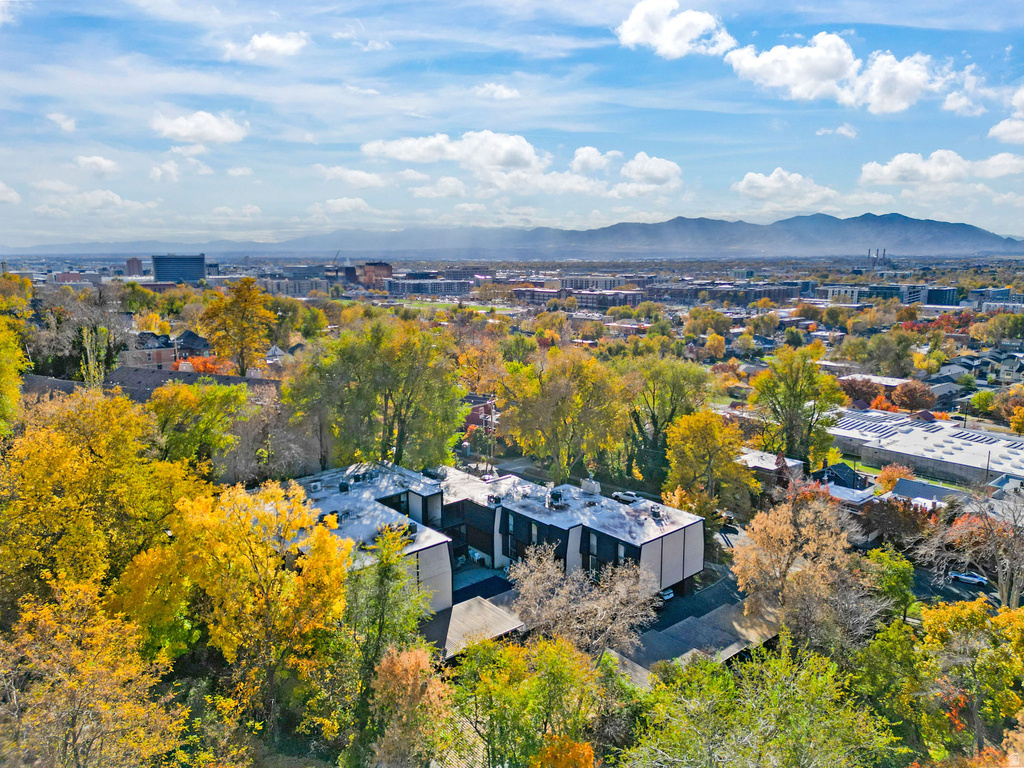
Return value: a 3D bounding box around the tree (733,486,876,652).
[{"bbox_3d":[30.810,18.395,74.787,14.713,14.569,13.242,0,10,0],"label":"tree"}]

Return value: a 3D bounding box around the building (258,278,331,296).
[{"bbox_3d":[-267.127,-117.021,870.000,80.000,21.000,26.000,-9,14,-42],"label":"building"}]

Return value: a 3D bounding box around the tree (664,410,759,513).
[{"bbox_3d":[28.551,11.328,101.610,13.453,14.847,12.780,0,10,0],"label":"tree"}]

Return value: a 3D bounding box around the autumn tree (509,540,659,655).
[{"bbox_3d":[6.518,20.414,63.832,13.306,12.127,11.975,0,10,0],"label":"autumn tree"}]

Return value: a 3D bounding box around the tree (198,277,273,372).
[{"bbox_3d":[-58.780,-11.950,152.030,15.850,21.890,15.850,0,11,0],"label":"tree"}]

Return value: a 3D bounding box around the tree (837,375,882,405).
[{"bbox_3d":[124.190,2.340,253.000,15.680,11.620,15.680,0,11,0],"label":"tree"}]

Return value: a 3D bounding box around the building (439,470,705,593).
[{"bbox_3d":[4.810,17.500,87.180,16.500,7.800,33.800,-9,14,-40],"label":"building"}]

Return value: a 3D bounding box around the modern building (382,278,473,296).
[{"bbox_3d":[-111.160,-135.300,994.950,122.000,21.400,35.000,3,11,15],"label":"modern building"}]

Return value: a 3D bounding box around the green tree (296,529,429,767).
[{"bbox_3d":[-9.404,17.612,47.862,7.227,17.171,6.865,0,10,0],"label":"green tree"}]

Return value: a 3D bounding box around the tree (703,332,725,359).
[{"bbox_3d":[105.963,-19.698,373.369,10.991,13.766,10.991,0,10,0],"label":"tree"}]

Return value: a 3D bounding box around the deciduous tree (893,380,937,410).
[{"bbox_3d":[137.760,3.790,243.000,15.060,11.520,15.060,0,11,0],"label":"deciduous tree"}]

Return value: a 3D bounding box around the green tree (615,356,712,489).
[{"bbox_3d":[22.947,6.071,107.541,14.844,20.062,14.101,0,10,0],"label":"green tree"}]

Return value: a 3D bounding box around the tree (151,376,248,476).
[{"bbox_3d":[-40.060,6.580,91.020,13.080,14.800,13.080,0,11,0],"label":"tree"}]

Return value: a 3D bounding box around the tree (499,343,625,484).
[{"bbox_3d":[7.575,4.914,108.650,19.282,20.541,17.353,0,10,0],"label":"tree"}]

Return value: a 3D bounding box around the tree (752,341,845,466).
[{"bbox_3d":[60.120,4.980,150.040,20.290,27.680,20.290,0,11,0],"label":"tree"}]

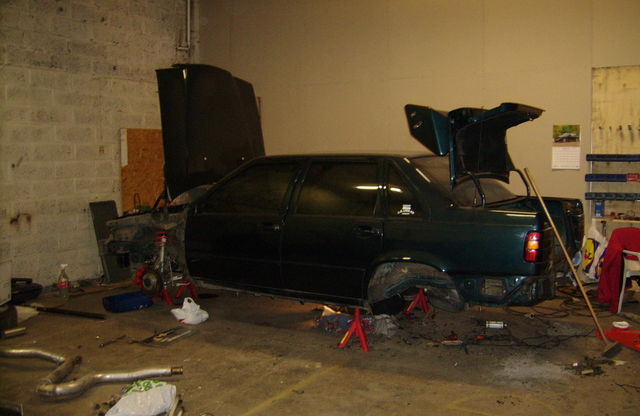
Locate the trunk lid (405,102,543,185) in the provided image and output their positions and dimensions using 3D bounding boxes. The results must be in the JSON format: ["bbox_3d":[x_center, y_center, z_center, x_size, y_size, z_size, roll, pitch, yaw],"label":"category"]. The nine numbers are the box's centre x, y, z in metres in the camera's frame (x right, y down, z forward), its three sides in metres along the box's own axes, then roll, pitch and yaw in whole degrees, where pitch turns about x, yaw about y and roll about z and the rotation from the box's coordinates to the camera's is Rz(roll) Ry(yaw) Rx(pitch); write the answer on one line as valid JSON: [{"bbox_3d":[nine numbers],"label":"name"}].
[{"bbox_3d":[1.310,-0.517,5.310,0.780,0.630,1.250,2,5,31],"label":"trunk lid"}]

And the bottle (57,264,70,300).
[{"bbox_3d":[-2.656,0.768,6.688,0.110,0.350,0.110,0,4,0],"label":"bottle"}]

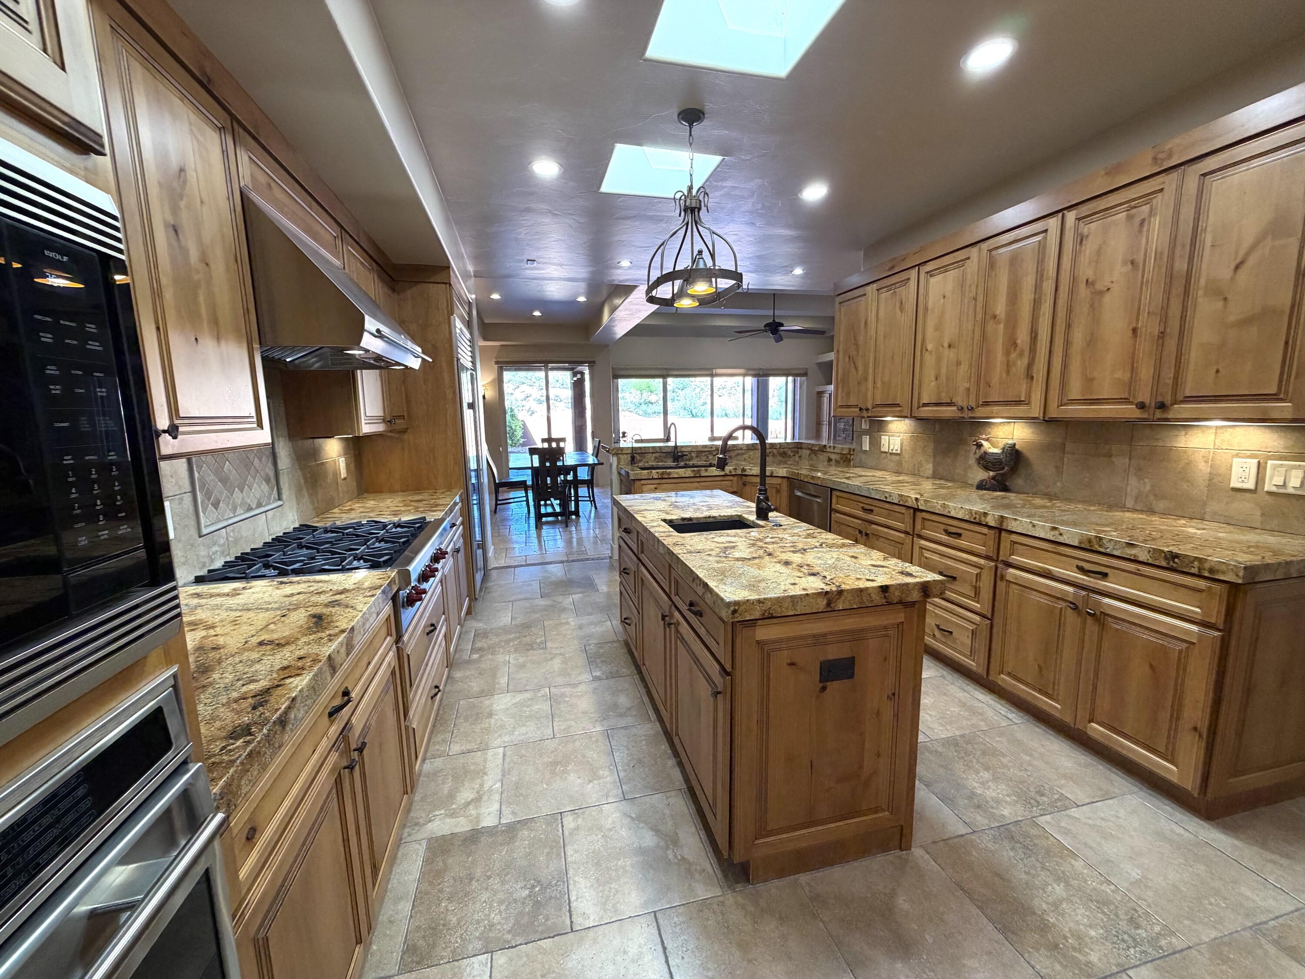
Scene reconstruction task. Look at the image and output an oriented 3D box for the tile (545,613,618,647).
[{"bbox_3d":[-0.486,0.948,3.526,0.450,0.012,0.450,-3,8,-13],"label":"tile"}]

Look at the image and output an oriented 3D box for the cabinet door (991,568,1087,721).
[{"bbox_3d":[1.719,0.675,2.364,0.020,0.581,0.413,-3,9,-13],"label":"cabinet door"}]

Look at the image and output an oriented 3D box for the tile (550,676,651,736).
[{"bbox_3d":[-0.269,1.079,2.641,0.455,0.013,0.449,-3,9,-13],"label":"tile"}]

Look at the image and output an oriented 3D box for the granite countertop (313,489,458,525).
[{"bbox_3d":[-1.475,0.117,3.057,0.614,0.055,1.025,-3,8,-13],"label":"granite countertop"}]

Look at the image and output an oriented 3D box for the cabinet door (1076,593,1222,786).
[{"bbox_3d":[1.800,0.724,1.939,0.021,0.579,0.413,-3,8,-13],"label":"cabinet door"}]

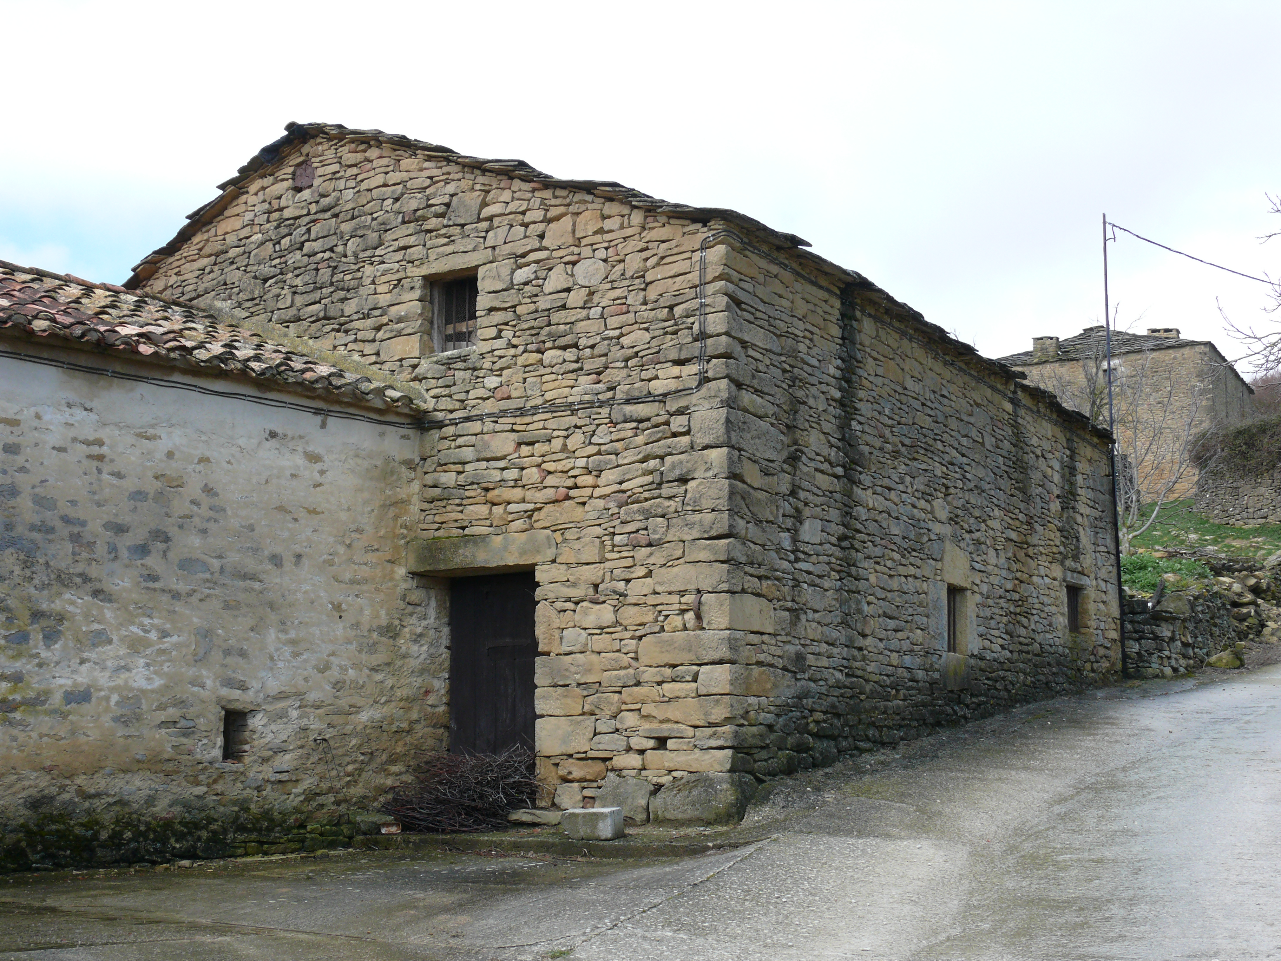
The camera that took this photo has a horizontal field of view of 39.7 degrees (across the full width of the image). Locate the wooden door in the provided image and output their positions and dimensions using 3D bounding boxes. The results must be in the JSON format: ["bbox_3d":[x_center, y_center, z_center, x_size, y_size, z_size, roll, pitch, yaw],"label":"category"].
[{"bbox_3d":[-1.161,1.748,14.988,1.120,1.956,0.100,-5,-9,32],"label":"wooden door"}]

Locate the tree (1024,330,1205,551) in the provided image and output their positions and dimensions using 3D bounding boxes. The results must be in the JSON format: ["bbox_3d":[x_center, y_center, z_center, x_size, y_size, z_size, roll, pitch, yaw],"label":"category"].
[{"bbox_3d":[7.619,-0.618,28.500,2.900,3.600,2.700,-1,-8,0],"label":"tree"}]

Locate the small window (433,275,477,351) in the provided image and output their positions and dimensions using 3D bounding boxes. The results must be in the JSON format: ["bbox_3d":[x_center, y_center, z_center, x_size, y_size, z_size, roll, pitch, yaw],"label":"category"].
[{"bbox_3d":[-1.564,-1.453,15.258,0.540,0.683,0.130,-5,-9,32],"label":"small window"}]

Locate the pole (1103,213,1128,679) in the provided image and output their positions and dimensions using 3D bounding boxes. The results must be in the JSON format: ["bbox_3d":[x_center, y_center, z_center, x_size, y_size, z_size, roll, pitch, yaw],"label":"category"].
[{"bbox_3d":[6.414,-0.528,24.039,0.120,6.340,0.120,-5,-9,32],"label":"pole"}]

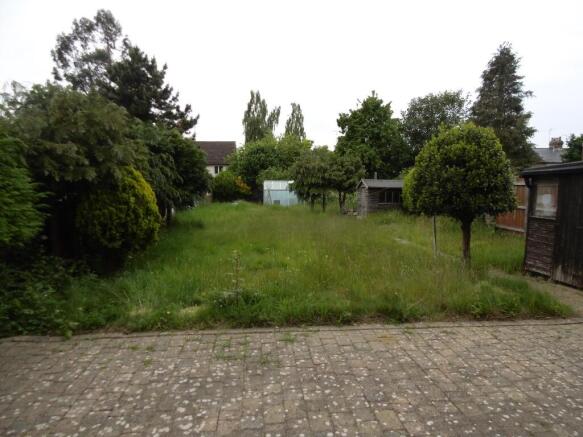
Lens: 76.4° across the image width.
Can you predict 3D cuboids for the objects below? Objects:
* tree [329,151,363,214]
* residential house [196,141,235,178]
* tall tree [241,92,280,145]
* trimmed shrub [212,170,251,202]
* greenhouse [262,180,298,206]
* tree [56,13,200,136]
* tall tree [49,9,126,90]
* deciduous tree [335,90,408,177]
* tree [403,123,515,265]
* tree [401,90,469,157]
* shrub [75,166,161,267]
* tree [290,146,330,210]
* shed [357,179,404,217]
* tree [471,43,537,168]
[{"bbox_3d":[3.099,-1.978,21.410,2.300,3.630,2.300,0,5,0],"label":"tree"},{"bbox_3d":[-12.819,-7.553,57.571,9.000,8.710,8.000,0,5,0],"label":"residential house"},{"bbox_3d":[-4.266,-10.540,53.307,5.600,15.370,5.400,0,5,0],"label":"tall tree"},{"bbox_3d":[-5.307,-2.687,32.891,3.400,3.130,3.000,0,5,0],"label":"trimmed shrub"},{"bbox_3d":[-0.630,-1.754,25.948,2.650,2.050,1.950,-1,5,-6],"label":"greenhouse"},{"bbox_3d":[-8.945,-5.509,20.081,6.600,10.600,6.400,0,5,0],"label":"tree"},{"bbox_3d":[-11.536,-5.899,21.049,4.600,11.200,4.600,0,5,0],"label":"tall tree"},{"bbox_3d":[6.401,-5.418,29.651,5.900,9.110,5.700,0,5,0],"label":"deciduous tree"},{"bbox_3d":[3.417,-0.462,7.489,2.100,2.850,2.050,0,5,0],"label":"tree"},{"bbox_3d":[12.748,-6.253,32.565,6.600,9.800,6.400,0,5,0],"label":"tree"},{"bbox_3d":[-3.515,-0.063,7.526,1.700,2.050,1.700,0,5,0],"label":"shrub"},{"bbox_3d":[1.181,-2.335,21.878,2.500,3.950,2.500,0,5,0],"label":"tree"},{"bbox_3d":[5.125,-1.106,19.983,2.500,2.050,1.950,-1,5,-6],"label":"shed"},{"bbox_3d":[14.914,-6.505,26.550,5.100,11.800,5.100,0,5,0],"label":"tree"}]

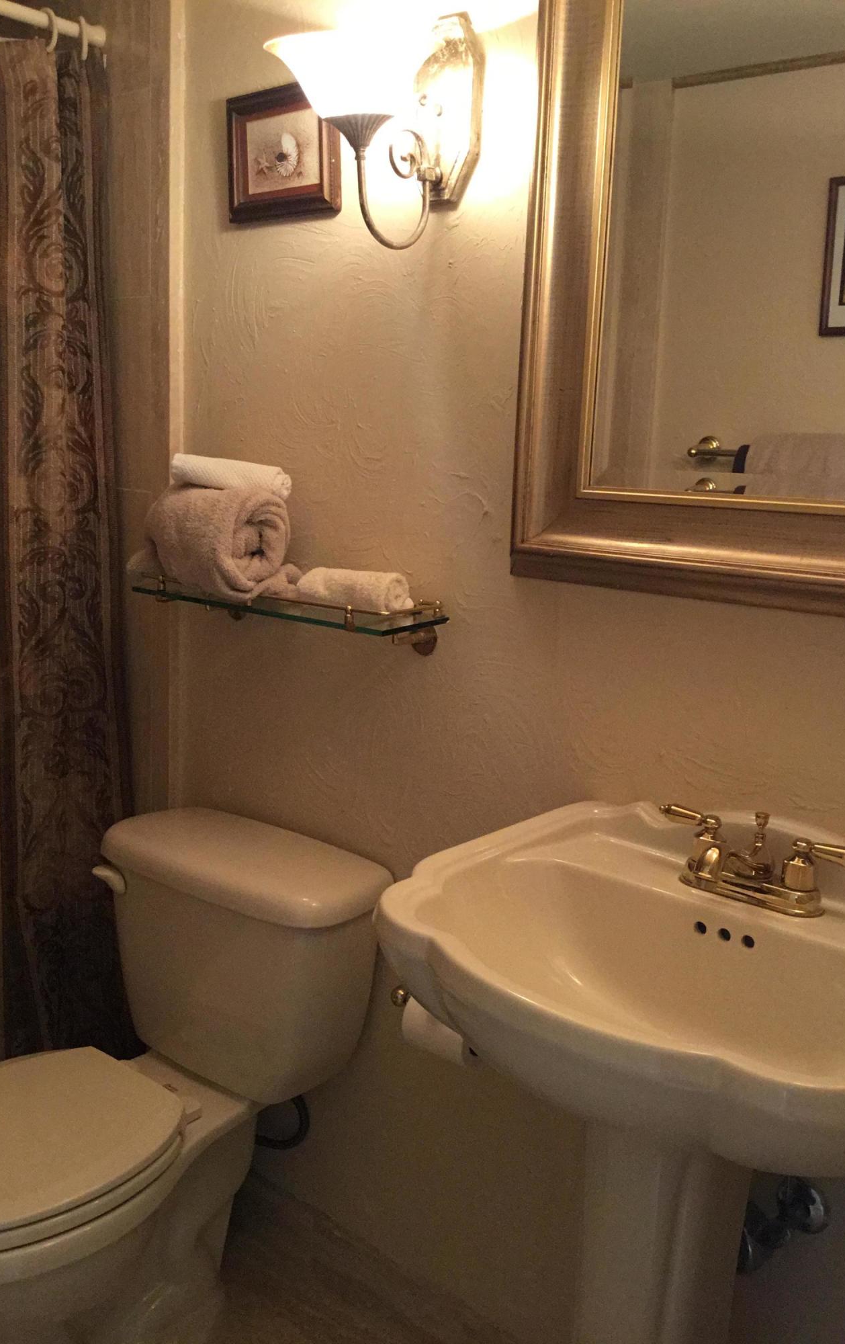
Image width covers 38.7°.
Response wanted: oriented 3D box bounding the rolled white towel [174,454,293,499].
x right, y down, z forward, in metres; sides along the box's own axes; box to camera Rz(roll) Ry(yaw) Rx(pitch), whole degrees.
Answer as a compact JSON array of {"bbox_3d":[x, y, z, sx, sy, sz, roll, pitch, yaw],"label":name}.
[{"bbox_3d":[-0.293,-0.295,1.831,0.247,0.048,0.051,15,16,40],"label":"rolled white towel"}]

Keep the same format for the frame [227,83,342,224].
[{"bbox_3d":[-0.202,-0.750,1.742,0.224,0.172,0.029,12,17,41],"label":"frame"}]

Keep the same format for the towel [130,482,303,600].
[{"bbox_3d":[-0.326,-0.205,1.865,0.279,0.164,0.132,12,14,41],"label":"towel"}]

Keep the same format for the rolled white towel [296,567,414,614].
[{"bbox_3d":[-0.097,-0.114,1.695,0.198,0.061,0.064,12,14,41],"label":"rolled white towel"}]

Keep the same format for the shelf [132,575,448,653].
[{"bbox_3d":[-0.214,-0.093,1.786,0.557,0.078,0.130,12,14,41],"label":"shelf"}]

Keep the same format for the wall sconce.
[{"bbox_3d":[-0.052,-0.671,1.460,0.202,0.294,0.267,12,14,41],"label":"wall sconce"}]

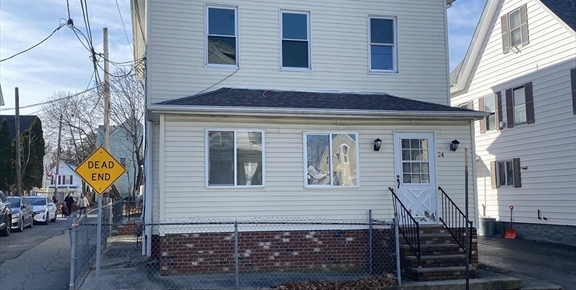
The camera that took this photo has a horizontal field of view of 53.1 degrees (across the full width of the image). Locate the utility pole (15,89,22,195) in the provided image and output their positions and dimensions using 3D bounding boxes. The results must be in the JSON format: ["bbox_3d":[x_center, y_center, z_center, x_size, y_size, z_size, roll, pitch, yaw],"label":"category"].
[{"bbox_3d":[-17.393,0.552,37.293,0.300,8.634,0.300,-3,-4,0],"label":"utility pole"}]

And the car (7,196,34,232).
[{"bbox_3d":[-13.384,3.281,27.563,1.800,1.520,4.450,1,-5,-13],"label":"car"}]

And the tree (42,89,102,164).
[{"bbox_3d":[-18.724,0.390,50.000,5.600,10.393,5.600,1,-6,-21],"label":"tree"}]

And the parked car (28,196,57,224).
[{"bbox_3d":[-14.734,3.809,33.661,1.820,1.520,4.500,1,-5,-13],"label":"parked car"}]

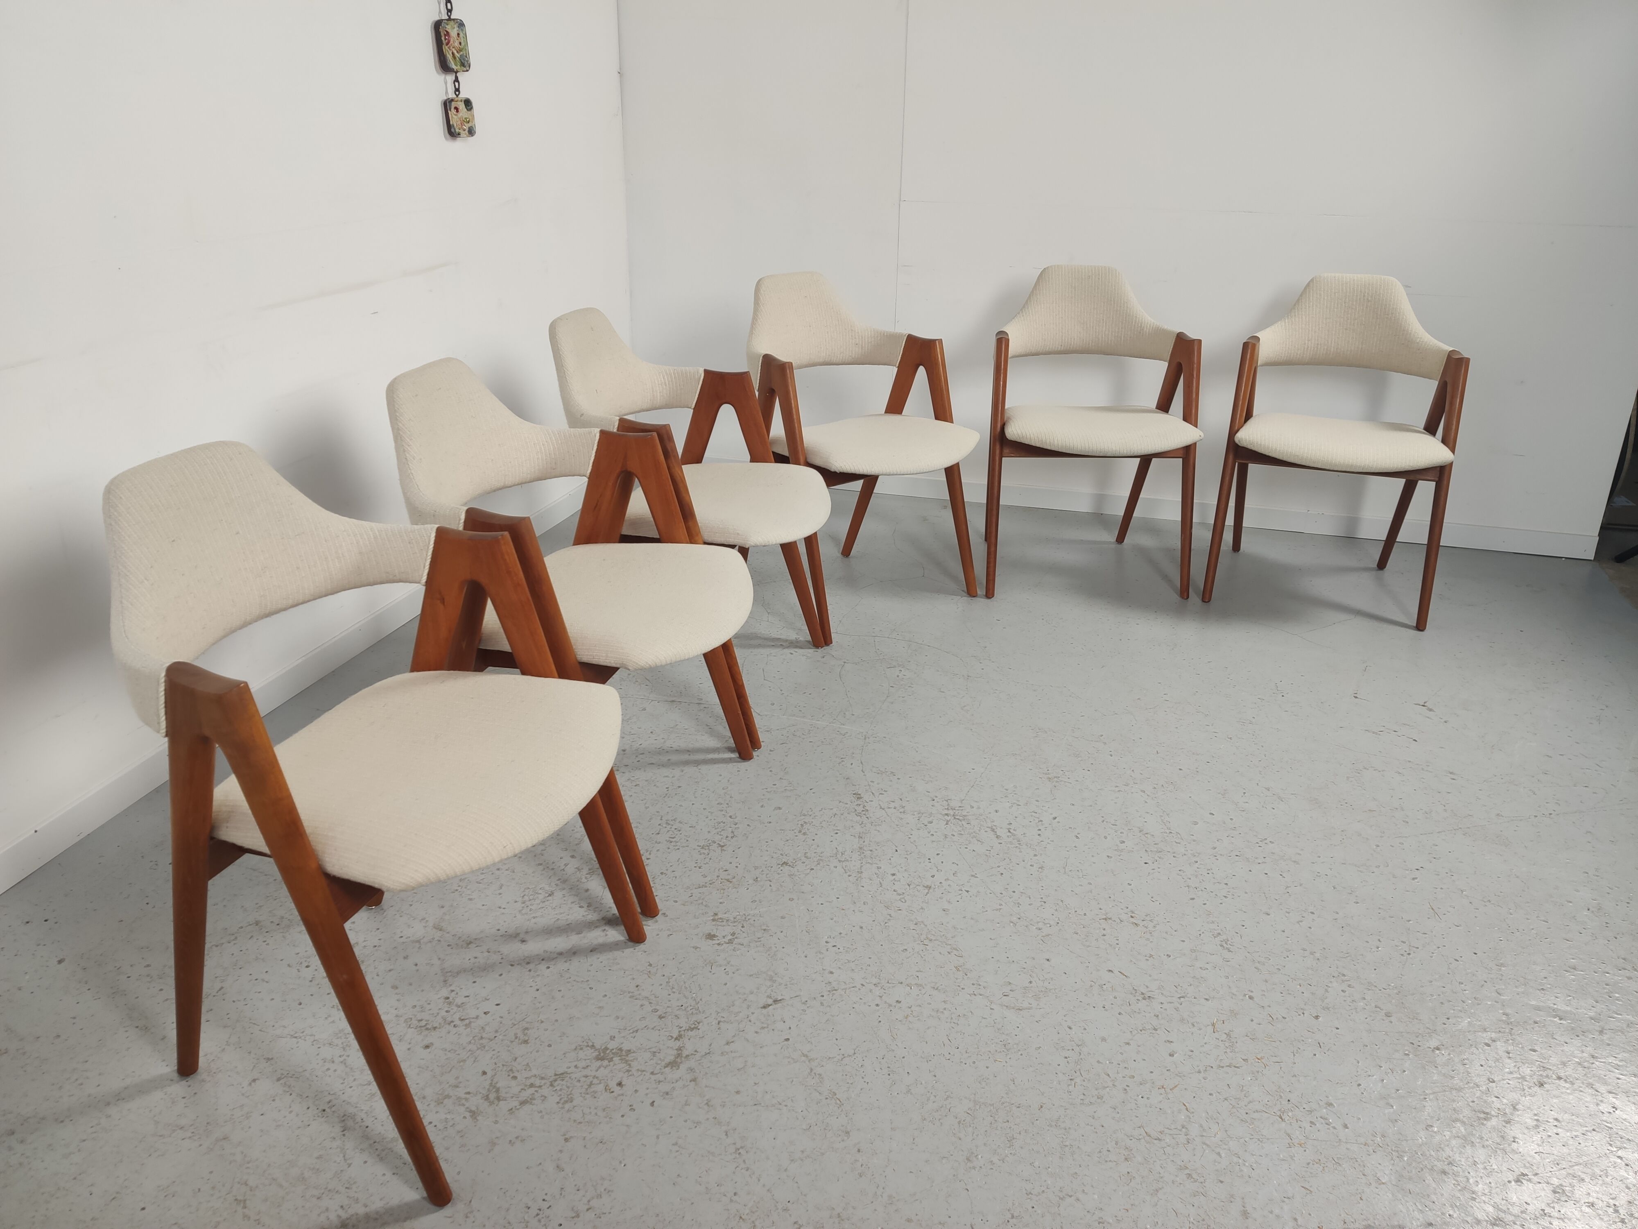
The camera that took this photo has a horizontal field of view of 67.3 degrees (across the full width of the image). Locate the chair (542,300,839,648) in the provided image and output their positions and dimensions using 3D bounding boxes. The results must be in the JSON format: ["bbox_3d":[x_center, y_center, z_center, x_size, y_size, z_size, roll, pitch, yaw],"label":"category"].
[{"bbox_3d":[-0.268,-0.212,2.513,0.503,0.763,0.530,7,24,13],"label":"chair"}]

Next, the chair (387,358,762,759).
[{"bbox_3d":[-0.405,-0.008,2.024,0.503,0.763,0.530,7,24,13],"label":"chair"}]

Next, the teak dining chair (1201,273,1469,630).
[{"bbox_3d":[1.306,-0.434,3.108,0.530,0.763,0.503,9,24,17],"label":"teak dining chair"}]

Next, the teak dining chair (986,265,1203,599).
[{"bbox_3d":[0.690,-0.483,3.195,0.530,0.763,0.503,0,23,-2],"label":"teak dining chair"}]

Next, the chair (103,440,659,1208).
[{"bbox_3d":[-0.554,0.195,1.539,0.503,0.763,0.530,8,24,17],"label":"chair"}]

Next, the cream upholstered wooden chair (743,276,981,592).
[{"bbox_3d":[0.072,-0.409,2.994,0.530,0.763,0.503,-18,30,-38],"label":"cream upholstered wooden chair"}]

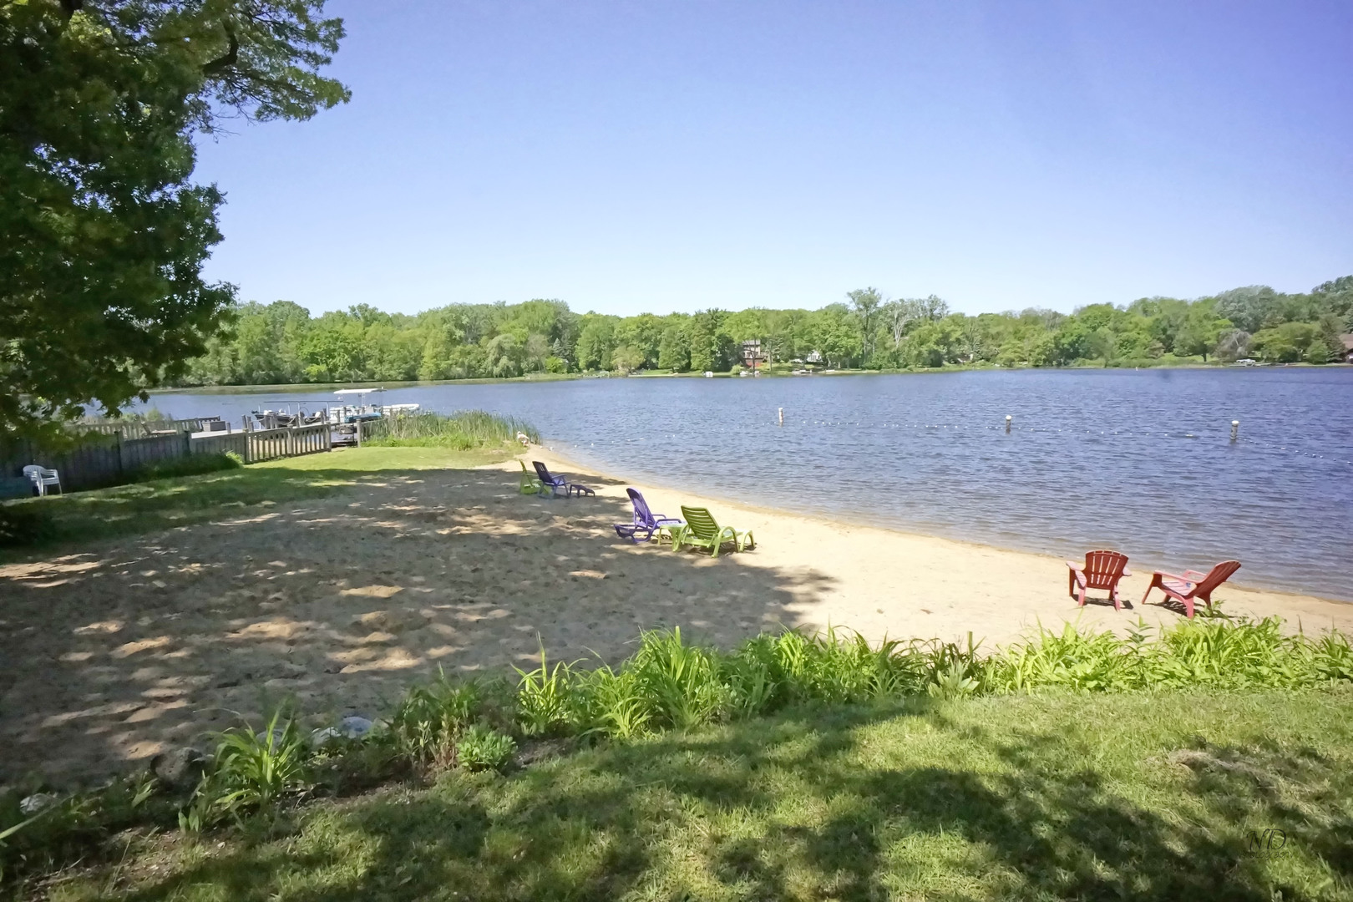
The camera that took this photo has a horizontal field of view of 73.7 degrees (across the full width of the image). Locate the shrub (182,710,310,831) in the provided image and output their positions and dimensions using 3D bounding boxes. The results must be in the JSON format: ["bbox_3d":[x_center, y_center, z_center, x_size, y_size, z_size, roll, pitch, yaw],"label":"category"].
[{"bbox_3d":[-2.144,1.567,4.500,0.580,0.480,0.520,0,6,0],"label":"shrub"}]

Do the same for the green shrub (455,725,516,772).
[{"bbox_3d":[-1.058,1.641,5.000,0.320,0.220,0.300,0,6,0],"label":"green shrub"}]

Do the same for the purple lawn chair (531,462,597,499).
[{"bbox_3d":[-2.870,0.758,23.100,1.480,0.930,0.620,-3,6,-28],"label":"purple lawn chair"}]

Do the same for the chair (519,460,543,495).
[{"bbox_3d":[-3.739,0.709,23.900,0.850,0.930,0.630,-2,6,-18],"label":"chair"}]

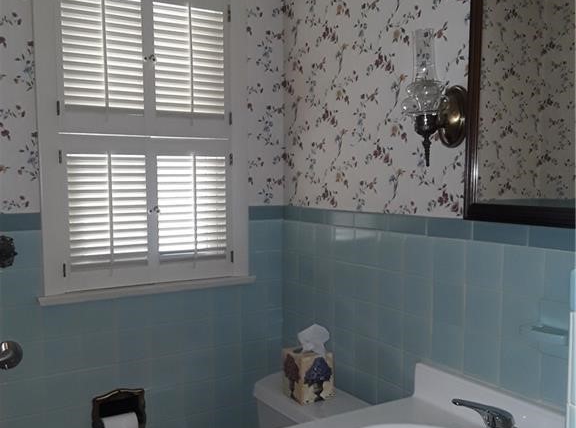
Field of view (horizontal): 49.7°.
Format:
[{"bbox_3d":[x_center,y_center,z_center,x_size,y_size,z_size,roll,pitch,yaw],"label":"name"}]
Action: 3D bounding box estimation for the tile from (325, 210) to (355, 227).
[{"bbox_3d":[0.166,0.014,1.970,0.010,0.048,0.154,-2,4,-32],"label":"tile"}]

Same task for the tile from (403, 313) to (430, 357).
[{"bbox_3d":[0.358,0.334,1.706,0.009,0.108,0.108,-2,4,-32],"label":"tile"}]

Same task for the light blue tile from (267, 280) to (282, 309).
[{"bbox_3d":[-0.050,0.296,2.274,0.070,0.108,0.009,-2,4,-32],"label":"light blue tile"}]

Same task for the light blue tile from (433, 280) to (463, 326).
[{"bbox_3d":[0.412,0.225,1.588,0.010,0.108,0.108,-2,4,-32],"label":"light blue tile"}]

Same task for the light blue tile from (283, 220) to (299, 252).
[{"bbox_3d":[0.011,0.078,2.224,0.010,0.108,0.099,-2,4,-32],"label":"light blue tile"}]

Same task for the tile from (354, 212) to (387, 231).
[{"bbox_3d":[0.247,0.024,1.839,0.012,0.051,0.153,-2,4,-32],"label":"tile"}]

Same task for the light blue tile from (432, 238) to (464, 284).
[{"bbox_3d":[0.418,0.122,1.599,0.009,0.108,0.108,-2,4,-32],"label":"light blue tile"}]

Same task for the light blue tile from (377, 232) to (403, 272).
[{"bbox_3d":[0.300,0.110,1.784,0.009,0.108,0.108,-2,4,-32],"label":"light blue tile"}]

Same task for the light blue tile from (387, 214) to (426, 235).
[{"bbox_3d":[0.335,0.032,1.726,0.011,0.051,0.152,-2,4,-32],"label":"light blue tile"}]

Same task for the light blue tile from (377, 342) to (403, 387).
[{"bbox_3d":[0.296,0.428,1.779,0.010,0.107,0.108,-2,4,-32],"label":"light blue tile"}]

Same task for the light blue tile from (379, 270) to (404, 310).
[{"bbox_3d":[0.295,0.213,1.765,0.010,0.107,0.108,-2,4,-32],"label":"light blue tile"}]

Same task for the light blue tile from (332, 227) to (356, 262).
[{"bbox_3d":[0.181,0.094,1.951,0.010,0.108,0.108,-2,4,-32],"label":"light blue tile"}]

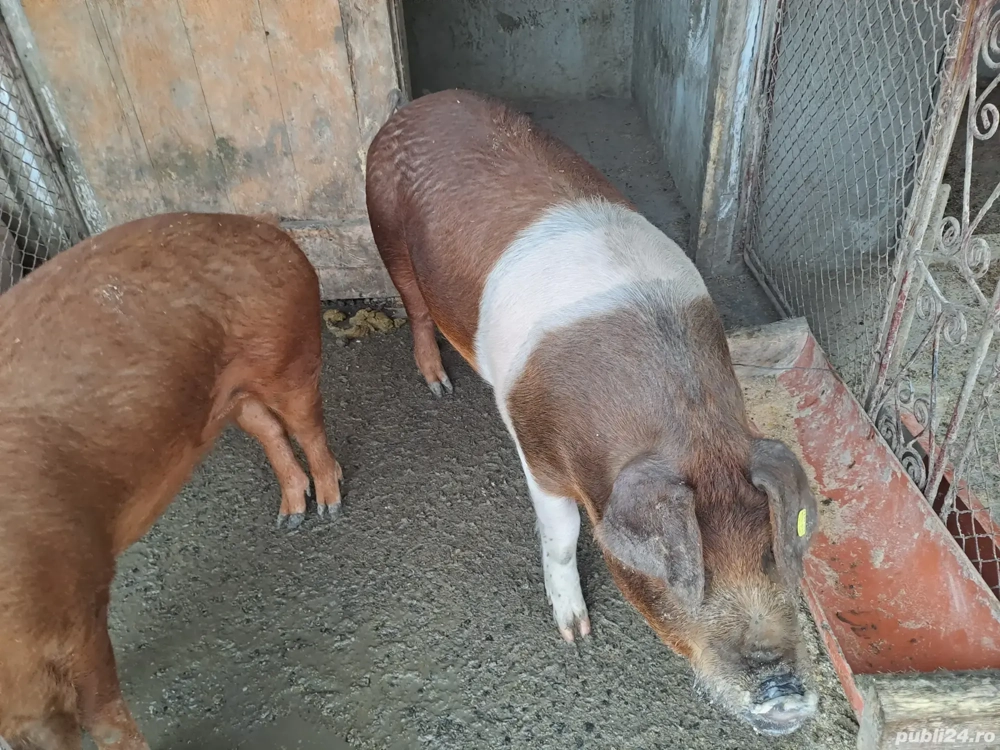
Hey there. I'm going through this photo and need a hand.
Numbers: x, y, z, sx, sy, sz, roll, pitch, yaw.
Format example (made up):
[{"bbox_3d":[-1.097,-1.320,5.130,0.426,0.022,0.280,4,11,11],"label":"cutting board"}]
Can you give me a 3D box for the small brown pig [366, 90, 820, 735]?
[{"bbox_3d":[0.091,-0.111,1.657,0.427,0.762,1.758,-15,35,-15],"label":"small brown pig"}]

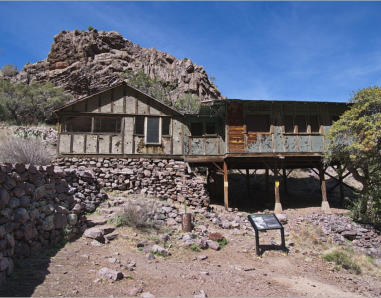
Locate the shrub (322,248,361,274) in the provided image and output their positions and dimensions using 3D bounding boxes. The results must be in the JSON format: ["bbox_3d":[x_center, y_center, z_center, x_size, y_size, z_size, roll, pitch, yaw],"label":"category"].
[{"bbox_3d":[4.059,3.024,7.400,1.000,0.550,0.800,1,-6,0],"label":"shrub"}]

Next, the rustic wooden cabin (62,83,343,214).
[{"bbox_3d":[0.851,0.365,16.885,15.549,6.563,6.500,0,-9,-6],"label":"rustic wooden cabin"}]

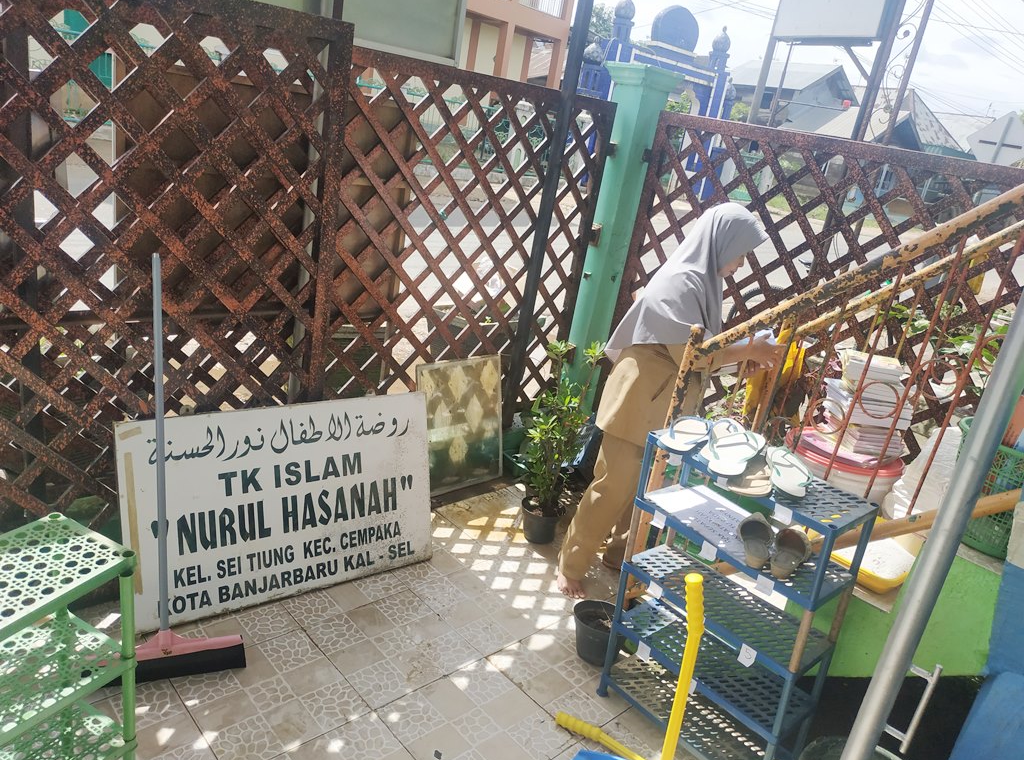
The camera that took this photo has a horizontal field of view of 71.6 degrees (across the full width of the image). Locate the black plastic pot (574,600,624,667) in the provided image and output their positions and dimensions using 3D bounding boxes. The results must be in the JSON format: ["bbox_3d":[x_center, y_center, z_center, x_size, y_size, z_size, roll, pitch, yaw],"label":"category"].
[{"bbox_3d":[0.275,0.818,2.283,0.165,0.160,0.165,9,17,-3],"label":"black plastic pot"}]

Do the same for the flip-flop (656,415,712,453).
[{"bbox_3d":[0.471,0.129,1.916,0.098,0.047,0.260,22,21,32],"label":"flip-flop"}]

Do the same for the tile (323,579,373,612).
[{"bbox_3d":[-0.545,0.729,2.381,0.108,0.012,0.148,-7,24,-44],"label":"tile"}]

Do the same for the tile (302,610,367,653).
[{"bbox_3d":[-0.549,0.788,2.194,0.148,0.012,0.148,-7,24,-44],"label":"tile"}]

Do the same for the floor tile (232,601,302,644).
[{"bbox_3d":[-0.749,0.753,2.189,0.148,0.012,0.148,-7,24,-44],"label":"floor tile"}]

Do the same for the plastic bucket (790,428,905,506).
[{"bbox_3d":[1.038,0.386,2.336,0.370,0.360,0.370,9,17,-3],"label":"plastic bucket"}]

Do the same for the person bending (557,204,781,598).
[{"bbox_3d":[0.567,0.116,2.512,0.580,1.440,0.450,14,18,11],"label":"person bending"}]

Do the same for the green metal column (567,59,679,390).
[{"bbox_3d":[0.441,-0.505,3.503,0.230,1.962,0.230,-7,24,-44],"label":"green metal column"}]

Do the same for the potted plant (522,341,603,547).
[{"bbox_3d":[0.196,0.259,2.837,0.270,0.849,0.260,12,18,5],"label":"potted plant"}]

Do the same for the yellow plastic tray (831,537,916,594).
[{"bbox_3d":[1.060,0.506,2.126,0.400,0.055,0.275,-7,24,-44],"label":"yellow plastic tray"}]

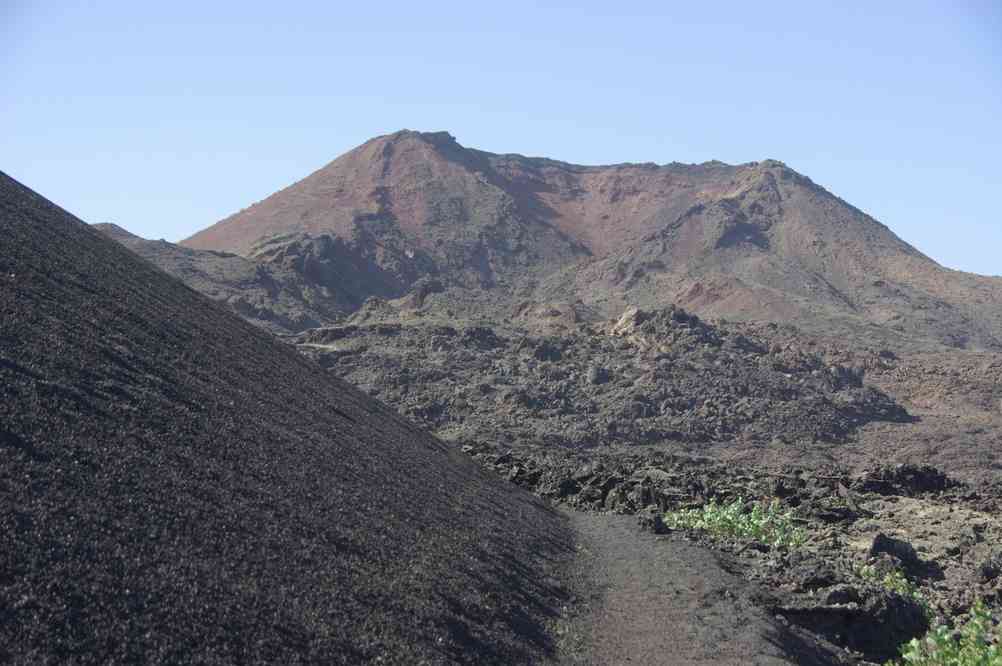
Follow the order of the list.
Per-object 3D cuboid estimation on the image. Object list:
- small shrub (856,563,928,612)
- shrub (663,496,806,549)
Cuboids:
[{"bbox_3d":[3.262,2.112,19.000,0.600,0.360,0.500,0,0,0],"label":"small shrub"},{"bbox_3d":[2.663,2.161,26.000,1.620,0.550,1.200,0,0,0],"label":"shrub"}]

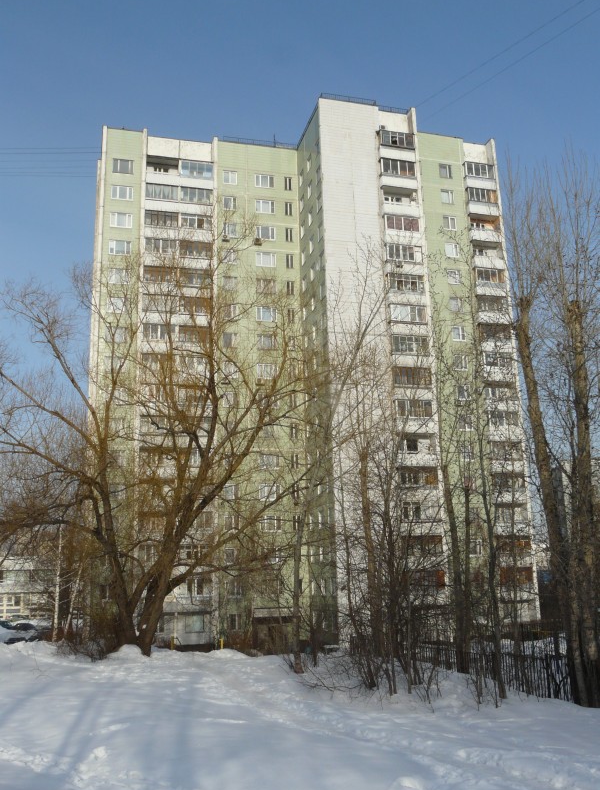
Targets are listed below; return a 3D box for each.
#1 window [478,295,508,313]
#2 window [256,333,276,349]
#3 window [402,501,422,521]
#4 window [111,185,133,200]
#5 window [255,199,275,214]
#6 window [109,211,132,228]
[{"bbox_3d":[18.331,-8.532,70.365,3.080,1.500,0.200,1,-13,-12],"label":"window"},{"bbox_3d":[-3.024,-4.863,69.694,1.946,1.422,0.200,1,-13,-12],"label":"window"},{"bbox_3d":[9.053,9.449,60.013,1.729,1.542,0.120,2,-14,-15],"label":"window"},{"bbox_3d":[-16.709,-18.937,69.683,1.989,1.380,0.150,2,-14,-15],"label":"window"},{"bbox_3d":[-3.383,-18.495,72.860,1.946,1.422,0.200,1,-13,-12],"label":"window"},{"bbox_3d":[-16.733,-16.327,69.343,1.987,1.451,0.200,1,-13,-12],"label":"window"}]

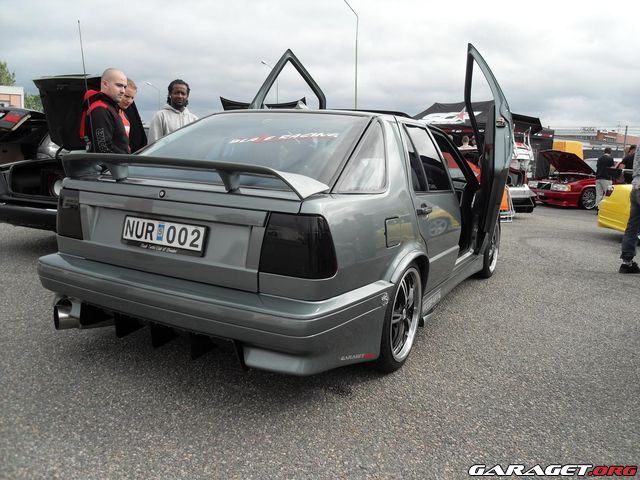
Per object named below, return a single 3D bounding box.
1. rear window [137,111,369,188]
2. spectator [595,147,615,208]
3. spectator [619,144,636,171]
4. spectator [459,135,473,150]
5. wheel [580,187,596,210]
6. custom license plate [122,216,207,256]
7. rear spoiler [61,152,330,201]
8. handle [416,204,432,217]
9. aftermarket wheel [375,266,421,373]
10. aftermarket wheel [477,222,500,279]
[{"bbox_3d":[-0.368,-0.529,2.844,1.280,0.090,0.740,8,41,27],"label":"rear window"},{"bbox_3d":[7.351,-1.527,13.400,0.500,1.720,0.350,9,11,38],"label":"spectator"},{"bbox_3d":[7.508,-1.448,12.600,0.420,1.700,0.500,-1,9,-18],"label":"spectator"},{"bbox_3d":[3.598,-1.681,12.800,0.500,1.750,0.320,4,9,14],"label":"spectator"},{"bbox_3d":[7.260,-1.103,14.096,0.630,0.630,0.210,-1,9,-16],"label":"wheel"},{"bbox_3d":[-0.706,-0.021,2.325,0.510,0.135,0.025,8,-3,27],"label":"custom license plate"},{"bbox_3d":[-0.649,-0.304,2.362,1.420,0.135,0.330,8,10,27],"label":"rear spoiler"},{"bbox_3d":[0.581,-0.165,2.853,0.050,0.060,0.200,8,10,27],"label":"handle"},{"bbox_3d":[0.368,0.386,2.784,0.220,0.610,0.610,8,10,27],"label":"aftermarket wheel"},{"bbox_3d":[1.623,0.070,5.122,0.220,0.610,0.610,8,10,27],"label":"aftermarket wheel"}]

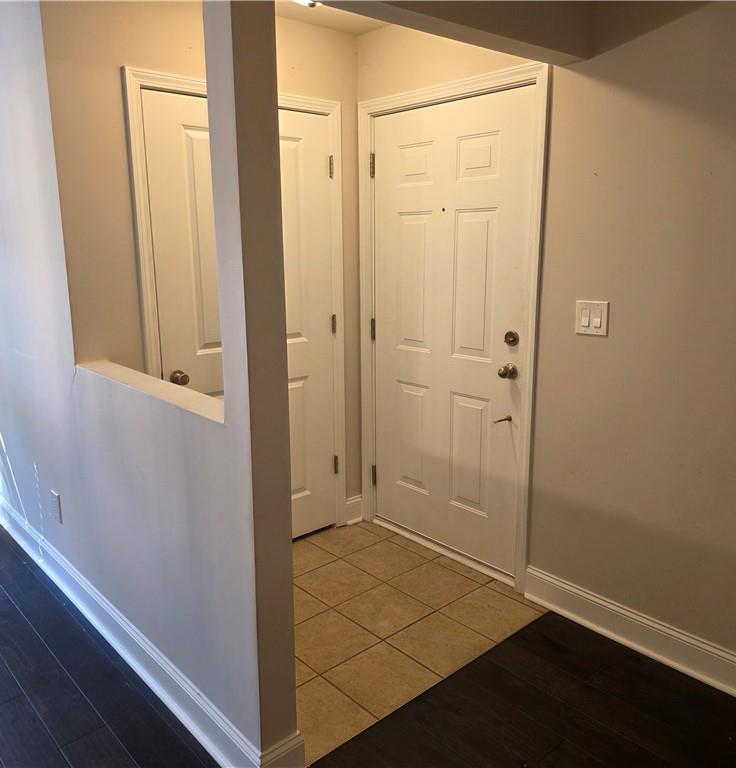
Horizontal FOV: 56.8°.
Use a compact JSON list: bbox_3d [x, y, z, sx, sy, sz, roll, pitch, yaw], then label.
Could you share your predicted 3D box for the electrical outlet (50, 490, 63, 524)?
[{"bbox_3d":[-1.357,0.545,2.975,0.012,0.128,0.085,-11,16,-41],"label":"electrical outlet"}]

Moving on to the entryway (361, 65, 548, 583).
[{"bbox_3d":[0.337,-0.217,3.139,0.110,2.157,1.062,-11,16,-41],"label":"entryway"}]

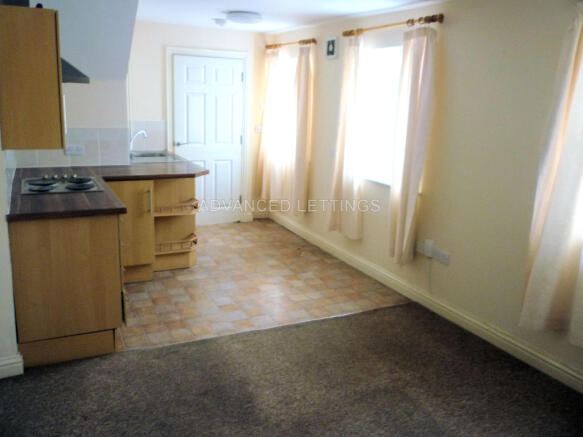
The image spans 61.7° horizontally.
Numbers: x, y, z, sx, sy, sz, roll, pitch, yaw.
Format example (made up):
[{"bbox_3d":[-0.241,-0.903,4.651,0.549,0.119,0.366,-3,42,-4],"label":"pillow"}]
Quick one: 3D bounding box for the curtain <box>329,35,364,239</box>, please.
[{"bbox_3d":[0.574,-0.717,4.531,0.120,1.840,0.460,-4,15,-27],"label":"curtain"}]

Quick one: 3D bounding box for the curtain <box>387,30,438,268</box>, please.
[{"bbox_3d":[0.916,-0.532,3.760,0.110,1.790,0.340,-5,16,-27],"label":"curtain"}]

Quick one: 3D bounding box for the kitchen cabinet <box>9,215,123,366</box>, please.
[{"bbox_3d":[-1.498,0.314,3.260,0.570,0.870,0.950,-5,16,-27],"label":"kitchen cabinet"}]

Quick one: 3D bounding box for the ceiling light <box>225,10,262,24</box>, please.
[{"bbox_3d":[-0.430,-1.813,4.430,0.335,0.078,0.335,2,14,-1],"label":"ceiling light"}]

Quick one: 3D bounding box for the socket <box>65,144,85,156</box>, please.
[{"bbox_3d":[-1.853,-0.578,4.193,0.146,0.086,0.015,-5,16,-27],"label":"socket"}]

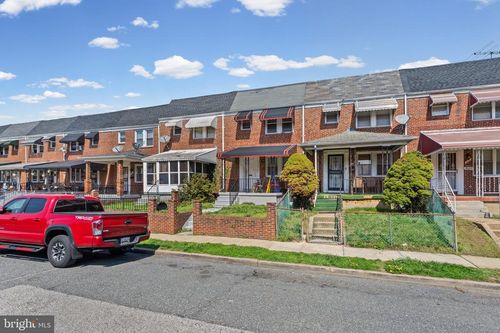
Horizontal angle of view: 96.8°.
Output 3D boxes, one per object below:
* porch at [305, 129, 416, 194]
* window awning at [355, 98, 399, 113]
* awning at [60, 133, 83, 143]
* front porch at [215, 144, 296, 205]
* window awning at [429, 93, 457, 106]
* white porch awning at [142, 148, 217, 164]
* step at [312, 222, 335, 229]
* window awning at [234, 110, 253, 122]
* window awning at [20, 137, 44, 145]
[{"bbox_3d":[5.400,-0.260,11.750,5.050,3.500,2.300,-1,-1,19],"label":"porch"},{"bbox_3d":[6.667,-3.297,11.788,1.857,0.720,0.720,-1,-3,18],"label":"window awning"},{"bbox_3d":[-15.082,-2.459,18.822,2.086,0.750,0.580,-1,-3,18],"label":"awning"},{"bbox_3d":[0.480,0.420,13.150,4.500,3.400,2.500,-1,-1,19],"label":"front porch"},{"bbox_3d":[9.800,-3.420,11.170,1.030,0.560,0.520,-1,-1,19],"label":"window awning"},{"bbox_3d":[-4.434,-0.728,14.317,3.724,1.100,2.670,-1,-3,18],"label":"white porch awning"},{"bbox_3d":[2.857,2.261,8.546,0.830,0.180,0.300,-1,-2,18],"label":"step"},{"bbox_3d":[-0.387,-3.189,13.978,0.857,0.760,0.850,-1,-3,18],"label":"window awning"},{"bbox_3d":[-19.991,-2.391,20.372,2.114,0.690,0.620,-1,-3,18],"label":"window awning"}]

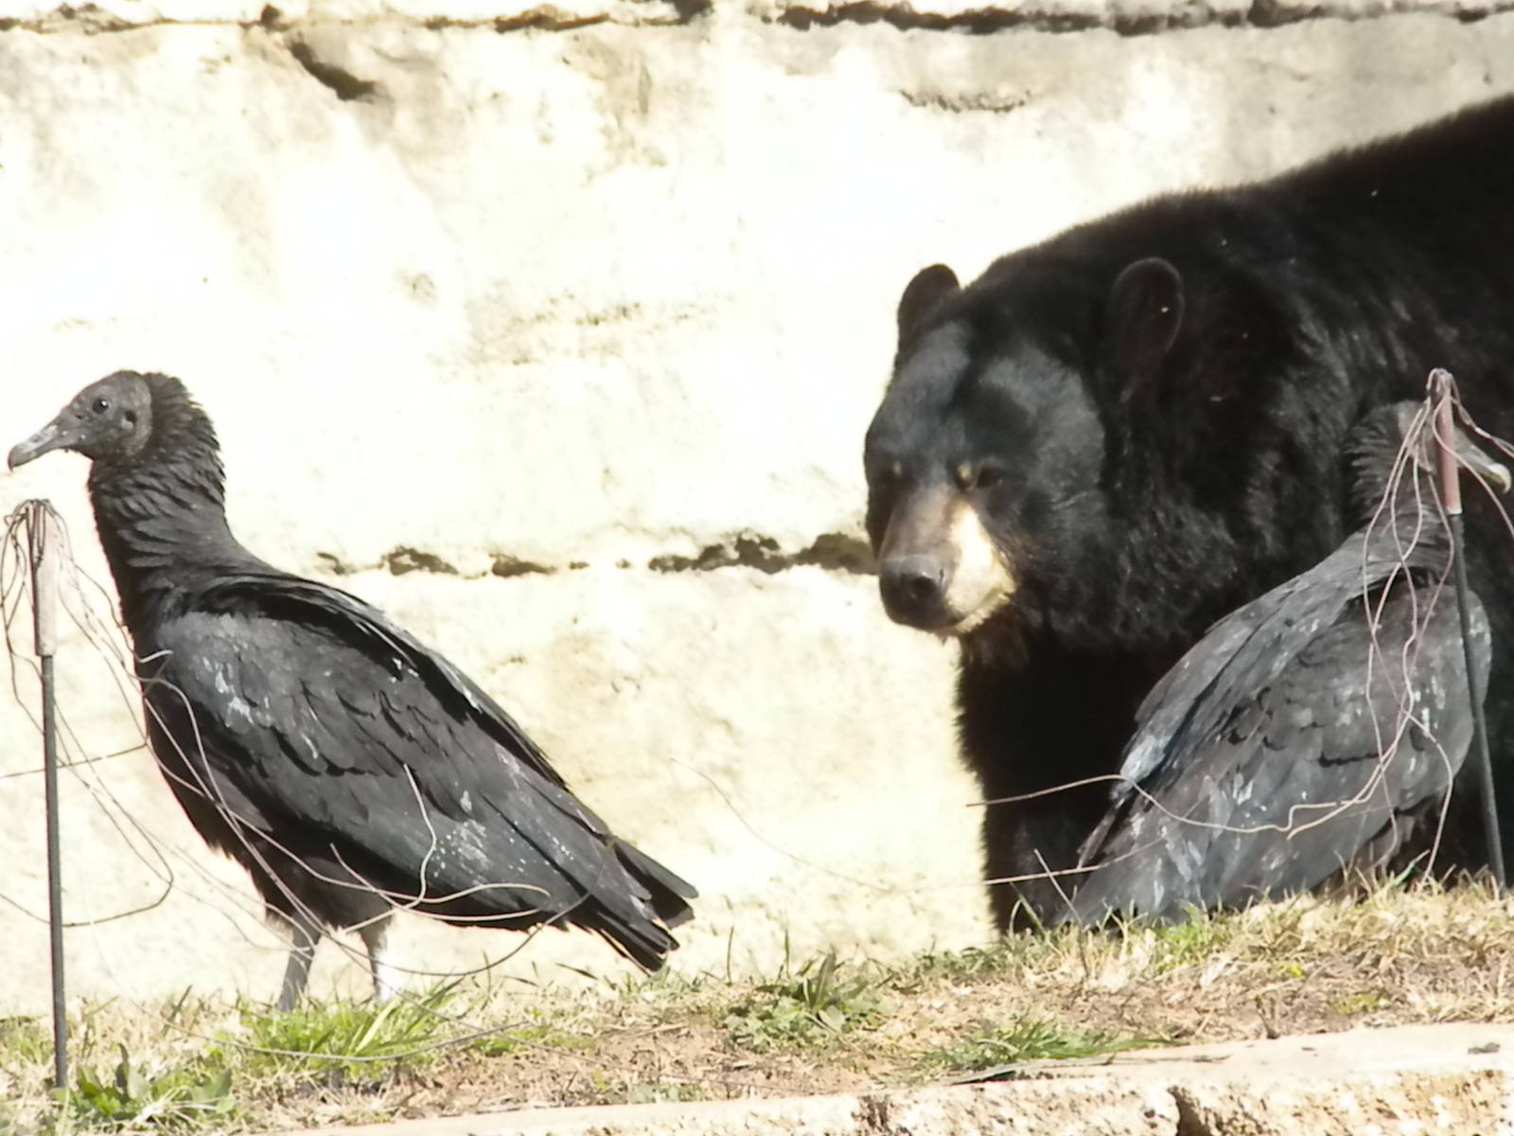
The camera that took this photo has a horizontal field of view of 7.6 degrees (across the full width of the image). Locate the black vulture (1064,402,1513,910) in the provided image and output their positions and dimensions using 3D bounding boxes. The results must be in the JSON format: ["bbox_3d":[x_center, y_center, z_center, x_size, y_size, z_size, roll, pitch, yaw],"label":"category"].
[{"bbox_3d":[0.402,0.079,8.600,0.420,0.420,0.210,-3,5,-35],"label":"black vulture"}]

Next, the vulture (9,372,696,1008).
[{"bbox_3d":[-0.295,0.095,8.300,0.510,0.475,0.200,1,4,9],"label":"vulture"}]

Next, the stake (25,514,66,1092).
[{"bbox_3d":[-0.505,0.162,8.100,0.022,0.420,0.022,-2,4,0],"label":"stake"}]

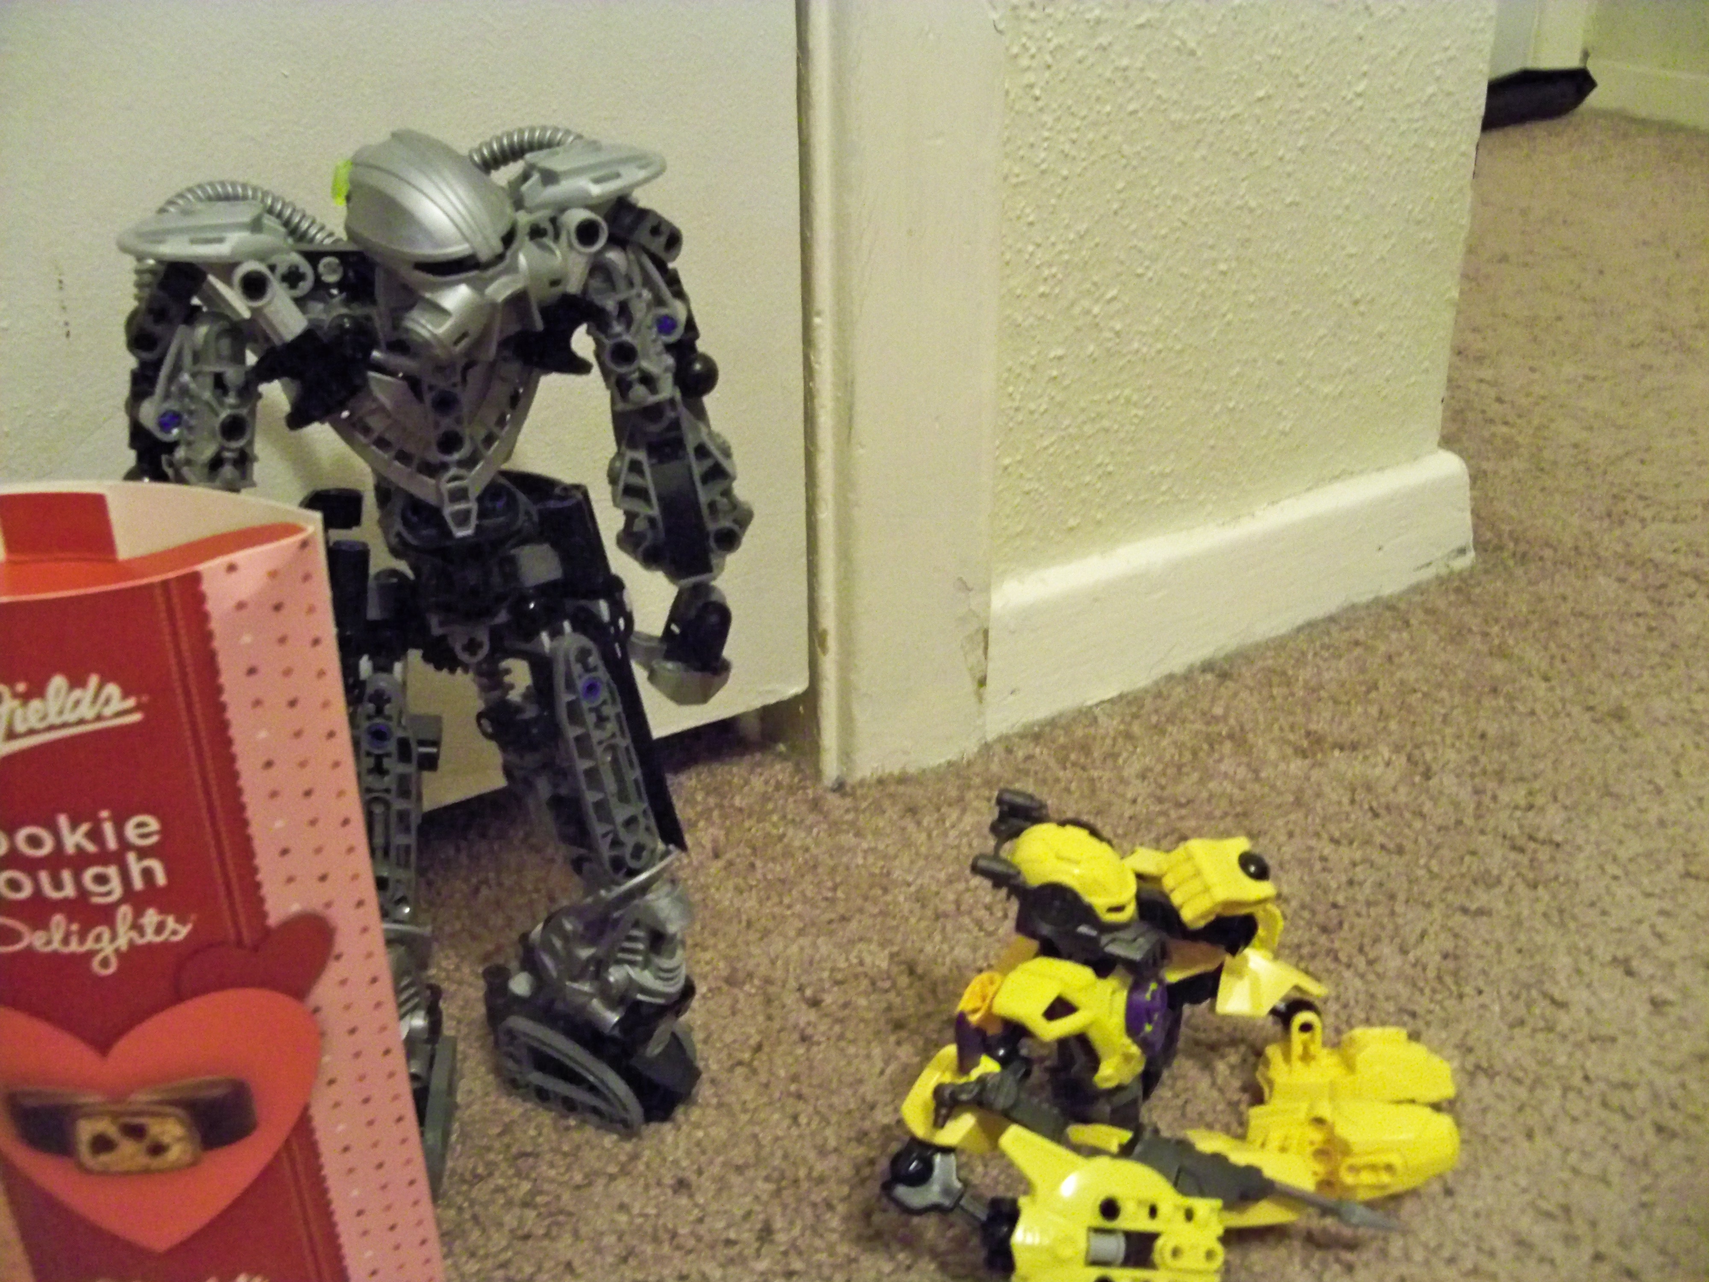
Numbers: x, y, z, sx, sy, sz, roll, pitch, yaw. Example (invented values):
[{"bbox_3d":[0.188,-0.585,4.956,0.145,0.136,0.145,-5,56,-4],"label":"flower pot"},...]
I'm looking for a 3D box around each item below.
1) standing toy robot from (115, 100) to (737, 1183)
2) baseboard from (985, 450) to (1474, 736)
[{"bbox_3d":[-0.082,0.005,0.355,0.116,0.208,0.085,-11,25,-25],"label":"standing toy robot"},{"bbox_3d":[0.146,-0.026,0.639,0.276,0.049,0.014,-17,28,-35],"label":"baseboard"}]

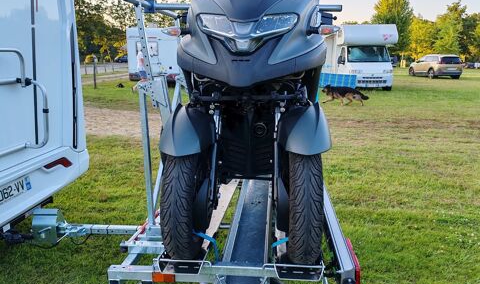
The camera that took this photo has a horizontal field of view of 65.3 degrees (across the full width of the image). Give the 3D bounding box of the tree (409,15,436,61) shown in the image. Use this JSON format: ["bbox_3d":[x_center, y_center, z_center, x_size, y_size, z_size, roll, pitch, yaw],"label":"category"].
[{"bbox_3d":[29.192,-16.139,59.887,4.700,8.000,4.700,0,13,0],"label":"tree"}]

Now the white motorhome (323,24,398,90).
[{"bbox_3d":[5.734,-4.132,18.541,2.220,2.840,5.900,2,13,6],"label":"white motorhome"}]

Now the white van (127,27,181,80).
[{"bbox_3d":[-3.815,-4.355,19.575,2.280,2.750,6.600,0,13,-1],"label":"white van"}]

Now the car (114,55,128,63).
[{"bbox_3d":[-22.654,-16.268,74.260,4.300,1.500,1.800,1,13,2],"label":"car"}]

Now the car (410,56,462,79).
[{"bbox_3d":[13.619,-5.283,26.375,1.860,1.650,4.600,0,13,0],"label":"car"}]

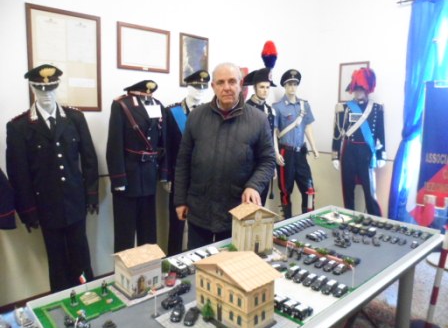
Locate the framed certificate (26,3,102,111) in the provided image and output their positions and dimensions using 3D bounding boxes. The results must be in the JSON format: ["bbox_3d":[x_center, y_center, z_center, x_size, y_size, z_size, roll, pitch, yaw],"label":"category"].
[{"bbox_3d":[-1.150,-0.752,2.468,0.495,0.707,0.030,-7,11,-39],"label":"framed certificate"}]

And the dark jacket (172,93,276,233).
[{"bbox_3d":[0.003,0.006,2.071,0.620,0.828,0.400,1,9,4],"label":"dark jacket"}]

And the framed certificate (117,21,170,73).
[{"bbox_3d":[-0.665,-0.967,2.844,0.477,0.359,0.030,-7,11,-39],"label":"framed certificate"}]

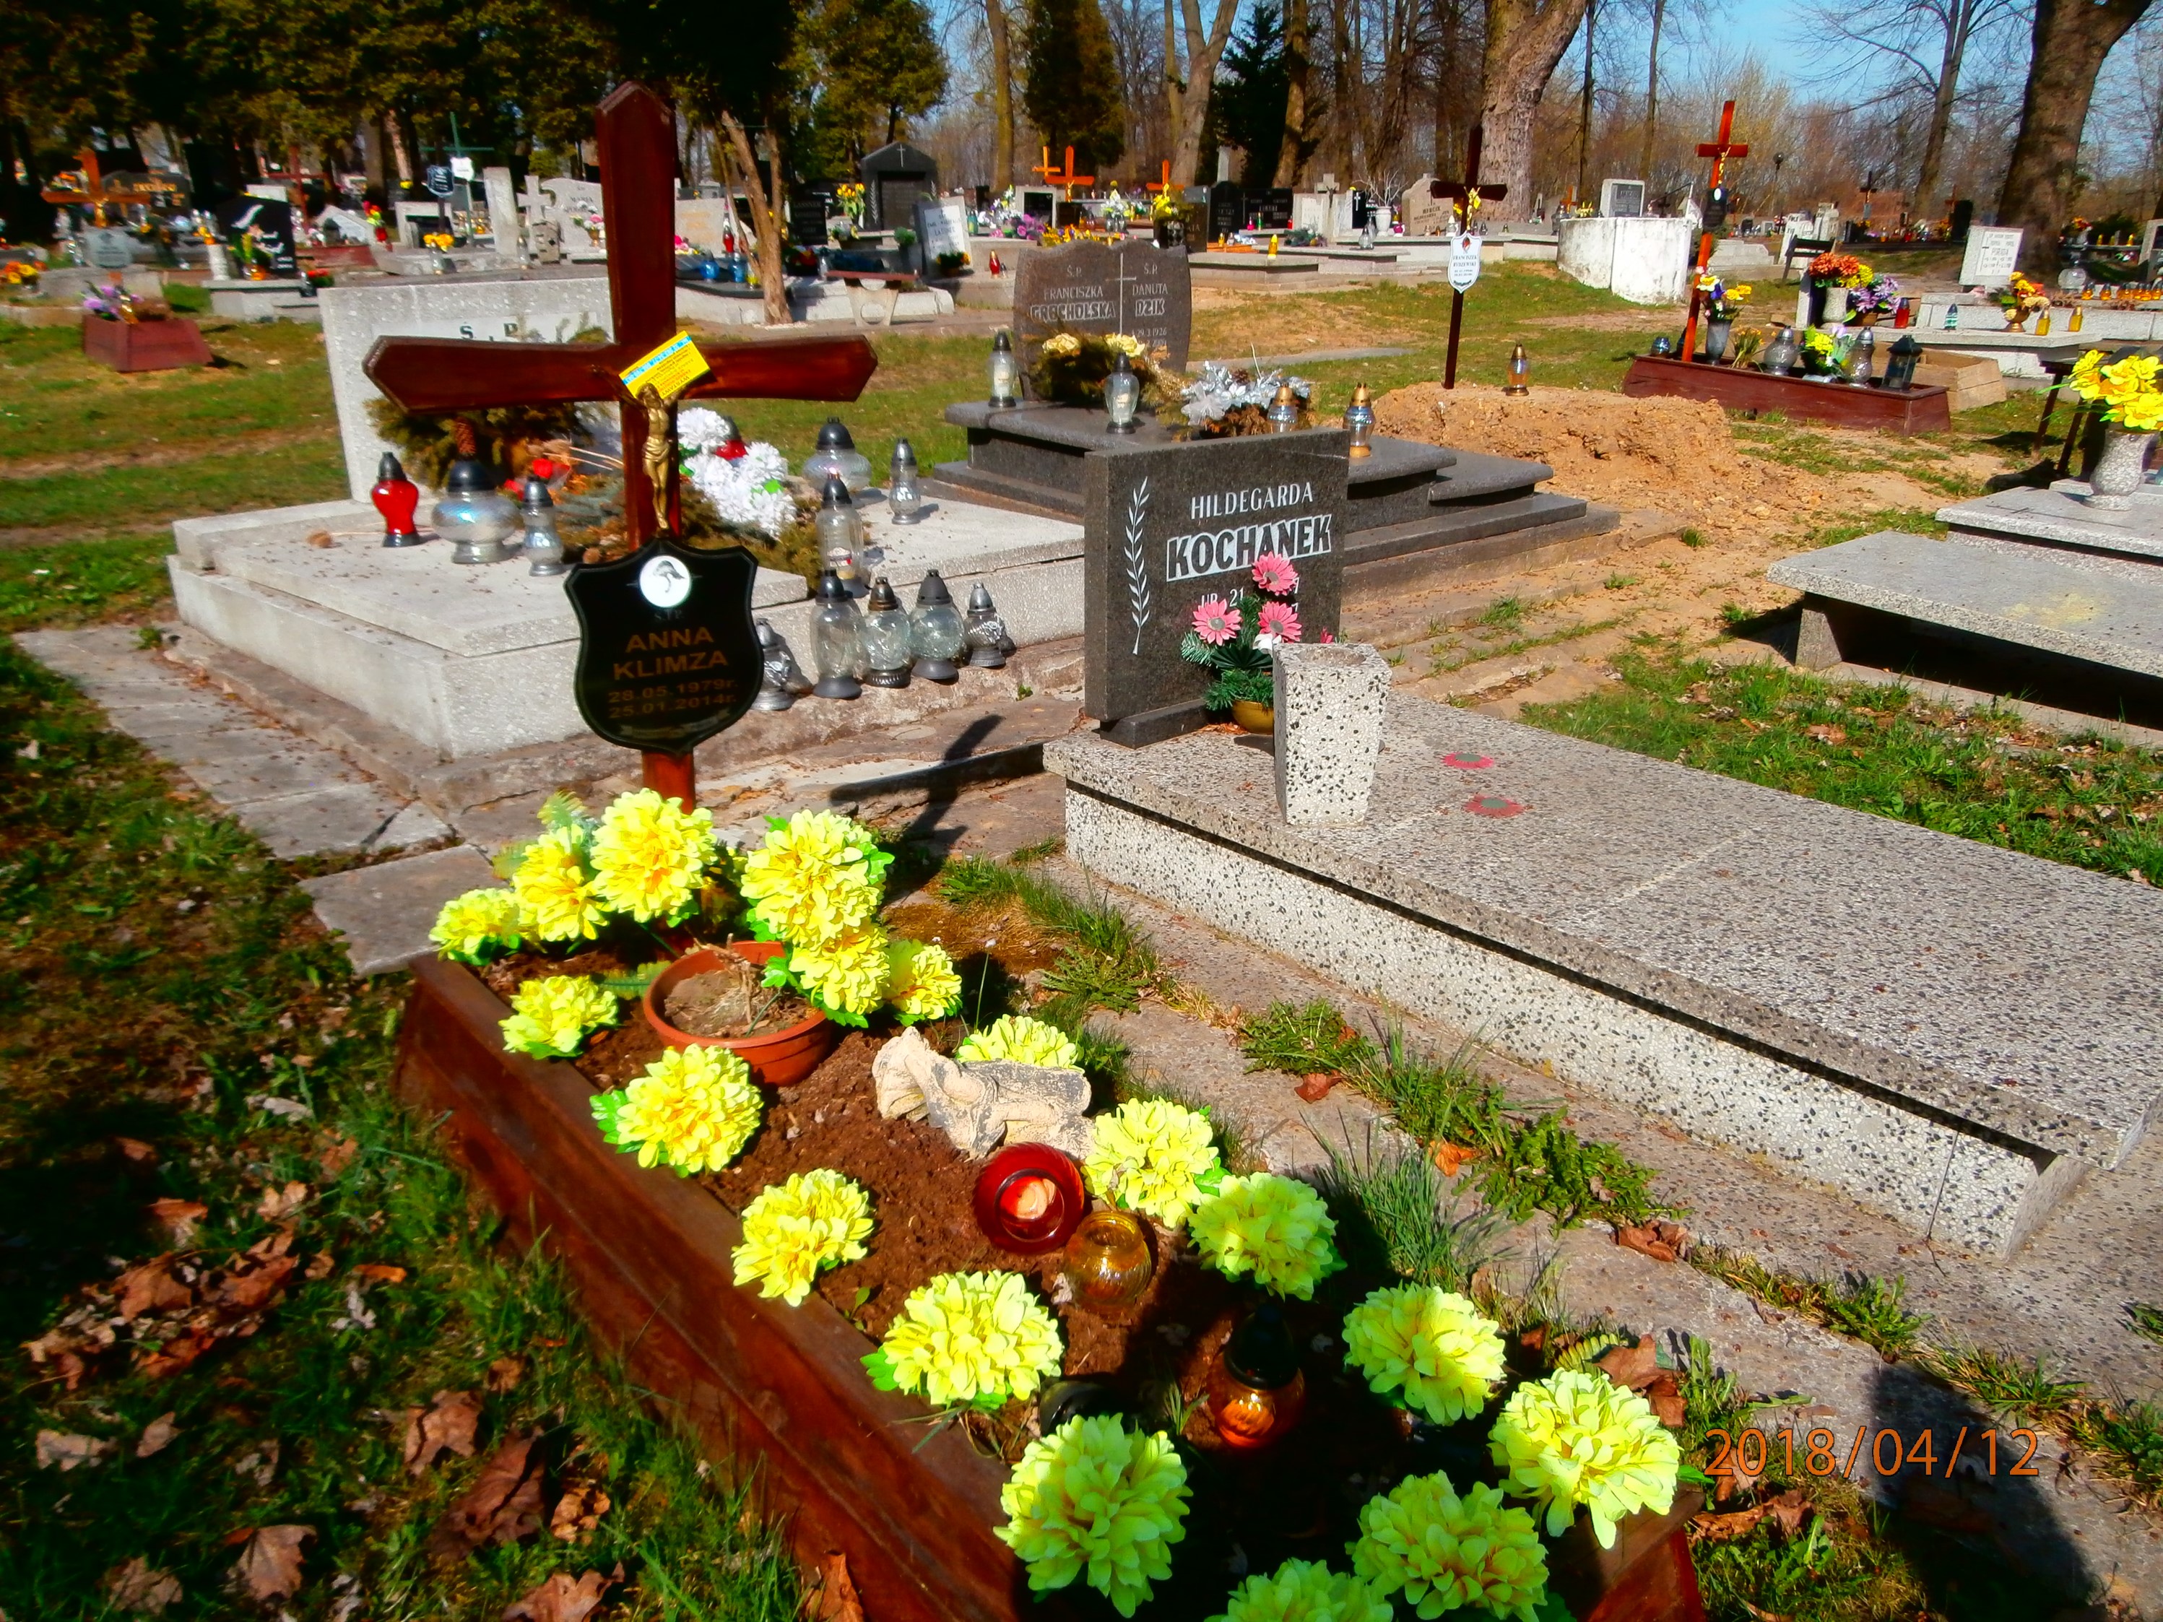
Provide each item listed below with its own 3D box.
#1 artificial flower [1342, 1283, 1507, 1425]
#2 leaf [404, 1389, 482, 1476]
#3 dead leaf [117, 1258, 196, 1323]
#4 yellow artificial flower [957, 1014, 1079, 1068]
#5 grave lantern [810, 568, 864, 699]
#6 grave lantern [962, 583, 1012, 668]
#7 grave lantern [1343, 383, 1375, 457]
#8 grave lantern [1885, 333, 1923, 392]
[{"bbox_3d":[0.315,0.500,1.380,0.142,0.105,0.142,6,22,15],"label":"artificial flower"},{"bbox_3d":[-0.665,0.647,1.558,0.085,0.040,0.105,0,21,0],"label":"leaf"},{"bbox_3d":[-1.071,0.554,1.735,0.085,0.050,0.090,-13,24,-31],"label":"dead leaf"},{"bbox_3d":[-0.079,0.303,1.860,0.152,0.095,0.145,0,21,0],"label":"yellow artificial flower"},{"bbox_3d":[-0.570,-0.416,3.500,0.128,0.300,0.128,0,21,0],"label":"grave lantern"},{"bbox_3d":[-0.257,-0.511,4.104,0.112,0.220,0.112,0,21,0],"label":"grave lantern"},{"bbox_3d":[1.082,-1.514,5.809,0.120,0.280,0.120,0,20,0],"label":"grave lantern"},{"bbox_3d":[3.915,-2.143,7.158,0.140,0.237,0.140,-18,27,-39],"label":"grave lantern"}]

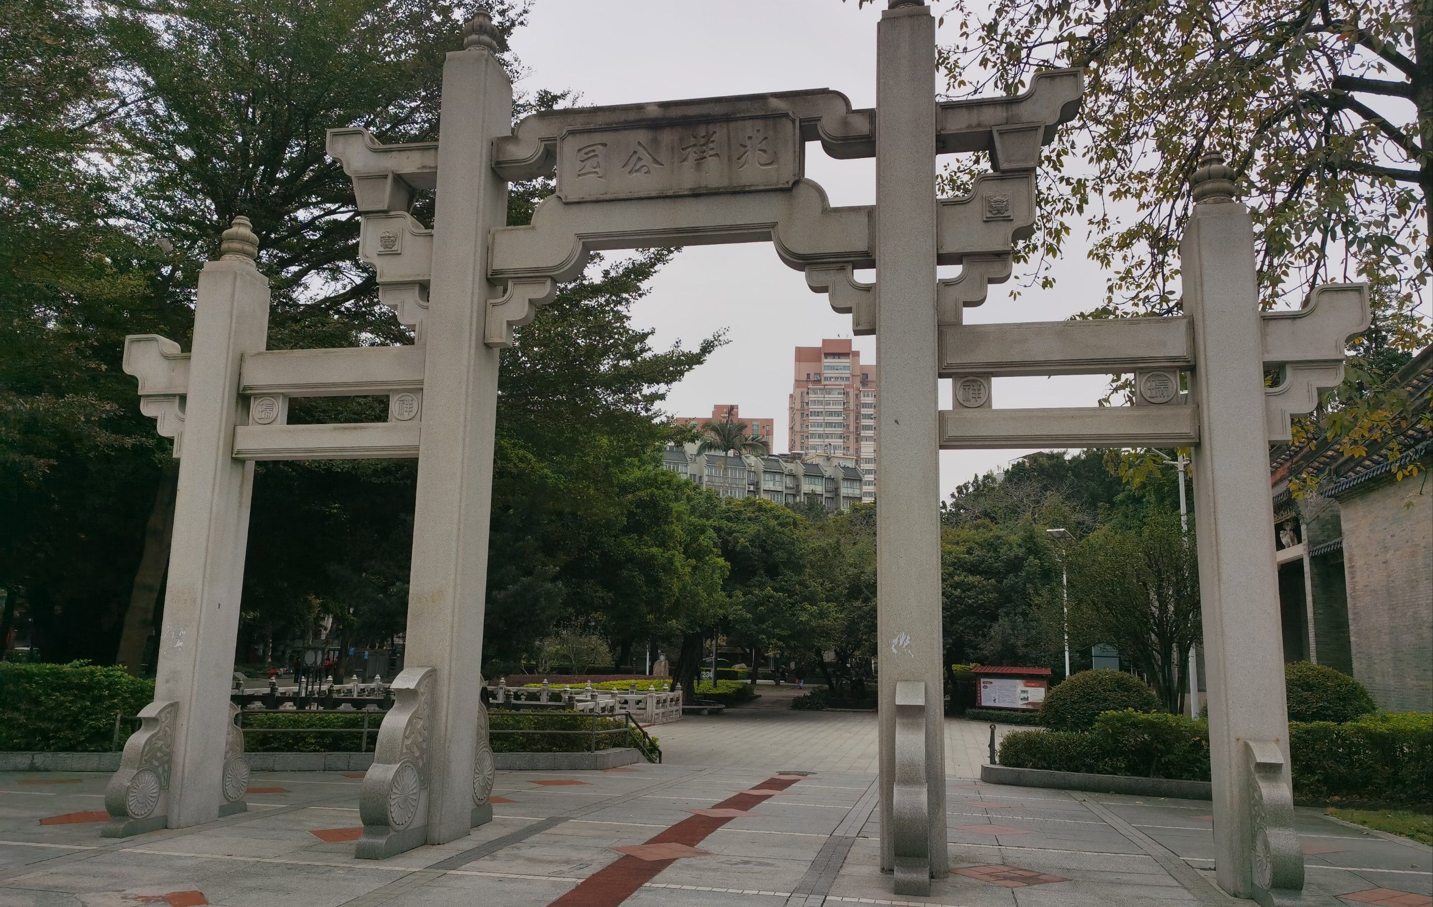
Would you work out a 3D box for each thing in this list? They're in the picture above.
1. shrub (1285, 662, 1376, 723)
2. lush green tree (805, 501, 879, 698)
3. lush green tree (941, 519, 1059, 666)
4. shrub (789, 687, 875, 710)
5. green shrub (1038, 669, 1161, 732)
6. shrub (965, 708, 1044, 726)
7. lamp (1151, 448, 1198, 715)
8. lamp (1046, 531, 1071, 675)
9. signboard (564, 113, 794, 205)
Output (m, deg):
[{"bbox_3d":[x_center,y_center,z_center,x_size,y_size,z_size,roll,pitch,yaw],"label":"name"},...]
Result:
[{"bbox_3d":[10.634,4.589,20.039,2.550,1.659,2.450,-1,-11,12],"label":"shrub"},{"bbox_3d":[7.164,7.996,59.359,6.000,10.676,6.000,-1,-11,12],"label":"lush green tree"},{"bbox_3d":[12.659,7.475,50.991,6.600,8.924,6.300,-1,-11,12],"label":"lush green tree"},{"bbox_3d":[5.711,11.955,54.559,4.300,1.099,1.600,-1,-11,12],"label":"shrub"},{"bbox_3d":[7.990,5.279,23.288,2.700,1.556,2.600,-1,-11,12],"label":"green shrub"},{"bbox_3d":[11.694,10.637,44.988,3.500,0.500,0.800,-4,-12,27],"label":"shrub"},{"bbox_3d":[10.422,3.204,24.714,1.100,7.058,0.800,-1,-11,12],"label":"lamp"},{"bbox_3d":[12.199,6.155,38.857,1.000,7.128,0.900,-1,-11,12],"label":"lamp"},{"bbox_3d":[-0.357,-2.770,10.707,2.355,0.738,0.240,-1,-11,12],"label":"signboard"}]

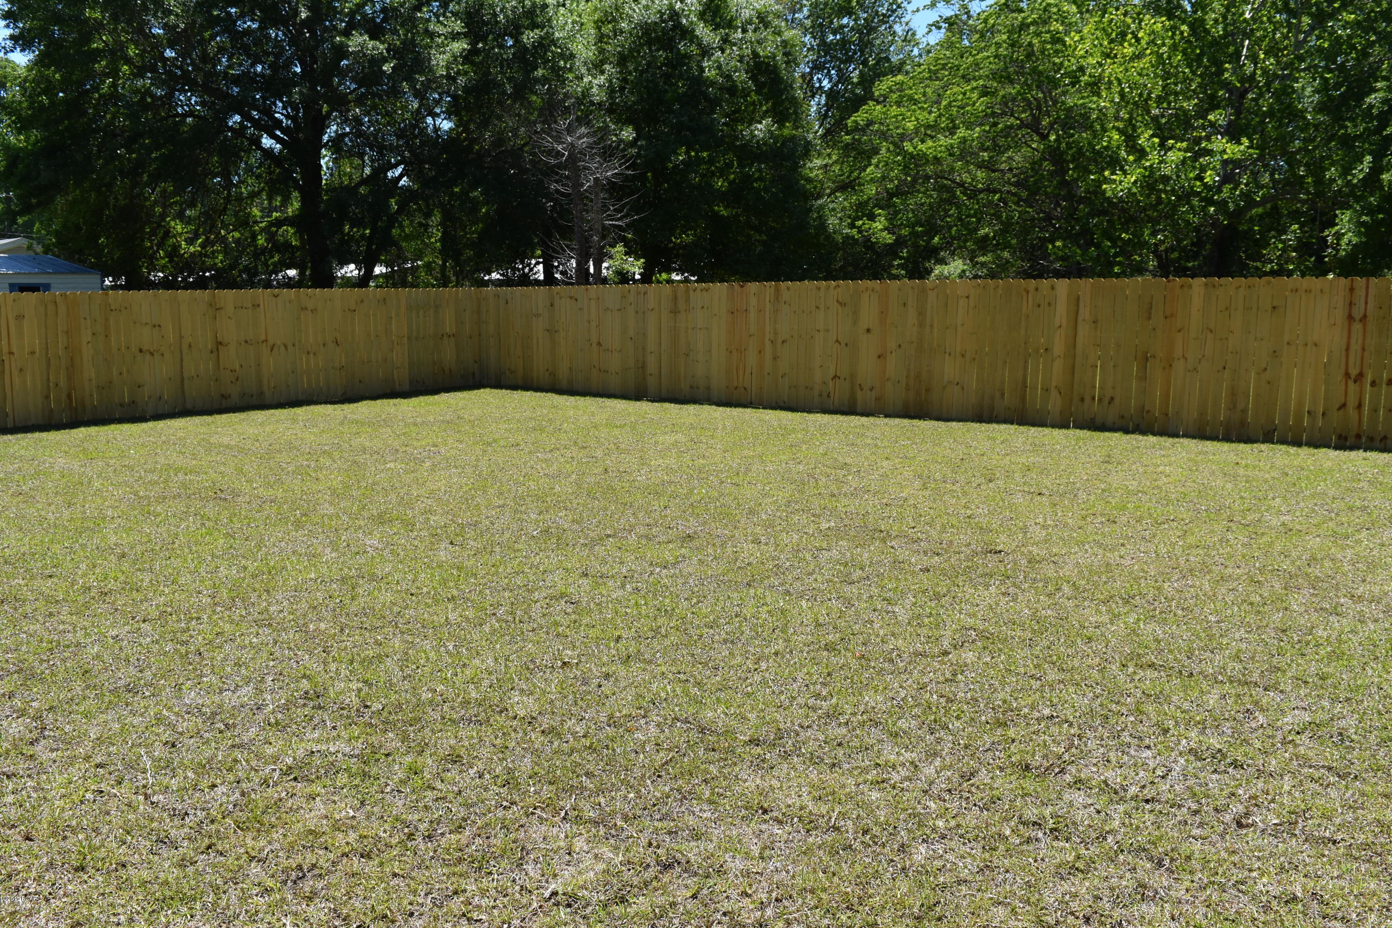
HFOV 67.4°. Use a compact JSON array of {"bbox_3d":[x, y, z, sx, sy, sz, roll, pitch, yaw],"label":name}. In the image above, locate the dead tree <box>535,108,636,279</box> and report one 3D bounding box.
[{"bbox_3d":[-2.588,-5.254,24.469,2.480,5.840,2.310,0,9,0],"label":"dead tree"}]

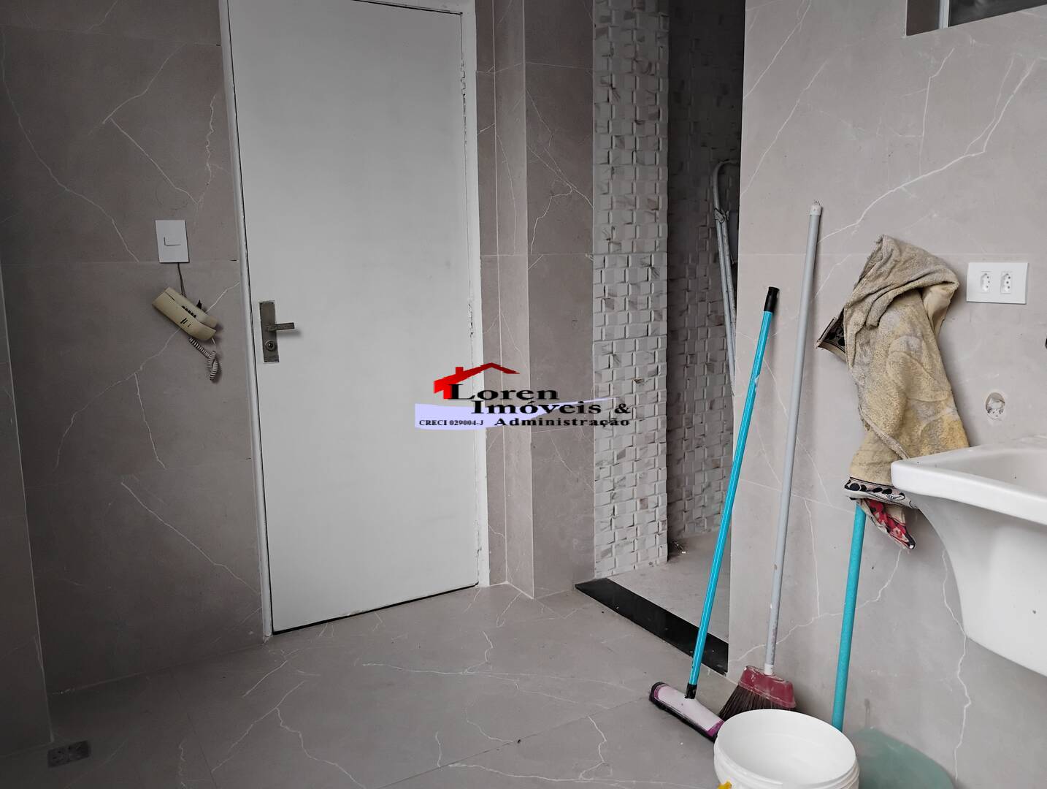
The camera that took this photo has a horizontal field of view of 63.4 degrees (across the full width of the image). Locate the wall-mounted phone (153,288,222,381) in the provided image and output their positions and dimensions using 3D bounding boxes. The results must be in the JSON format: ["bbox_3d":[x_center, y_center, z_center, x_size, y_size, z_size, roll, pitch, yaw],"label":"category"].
[{"bbox_3d":[-0.956,-0.172,2.413,0.172,0.262,0.080,-6,11,-30],"label":"wall-mounted phone"}]

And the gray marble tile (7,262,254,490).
[{"bbox_3d":[-1.101,-0.071,2.401,0.600,0.600,0.014,-6,11,-30],"label":"gray marble tile"}]

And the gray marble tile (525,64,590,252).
[{"bbox_3d":[0.118,-0.767,2.819,0.266,0.600,0.014,-6,11,-30],"label":"gray marble tile"}]

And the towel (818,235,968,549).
[{"bbox_3d":[0.774,-0.008,1.825,0.135,0.650,0.380,-6,11,-30],"label":"towel"}]

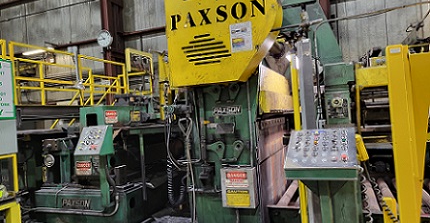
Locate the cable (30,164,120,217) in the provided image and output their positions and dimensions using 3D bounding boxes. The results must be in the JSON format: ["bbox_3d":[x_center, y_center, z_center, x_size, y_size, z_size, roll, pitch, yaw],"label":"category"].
[{"bbox_3d":[-2.093,1.120,4.675,1.670,0.720,0.180,-4,-1,21],"label":"cable"}]

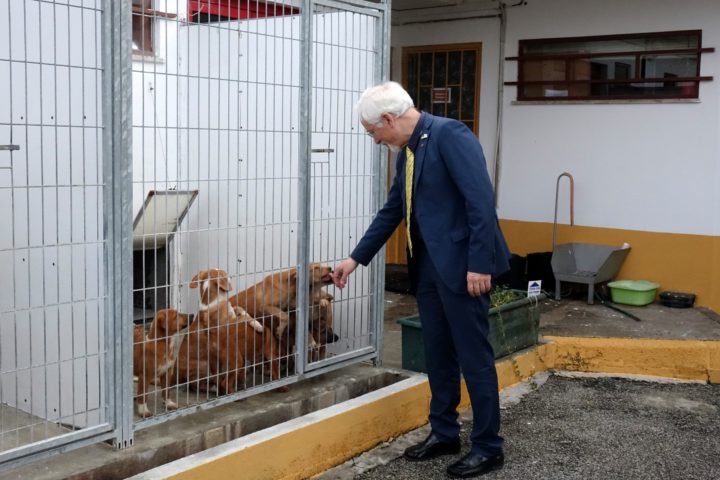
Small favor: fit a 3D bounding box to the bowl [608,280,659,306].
[{"bbox_3d":[2.051,0.401,6.685,0.330,0.150,0.260,6,7,37],"label":"bowl"}]

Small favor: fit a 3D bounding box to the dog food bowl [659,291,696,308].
[{"bbox_3d":[2.309,0.450,6.575,0.230,0.085,0.220,6,7,37],"label":"dog food bowl"}]

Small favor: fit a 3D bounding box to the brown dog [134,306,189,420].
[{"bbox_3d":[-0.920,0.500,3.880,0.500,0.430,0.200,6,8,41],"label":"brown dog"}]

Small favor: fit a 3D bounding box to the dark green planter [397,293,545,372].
[{"bbox_3d":[0.635,0.491,4.924,0.340,0.285,1.100,6,7,37],"label":"dark green planter"}]

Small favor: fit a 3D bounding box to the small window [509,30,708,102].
[{"bbox_3d":[1.845,-1.310,6.857,1.580,0.500,0.100,6,7,37],"label":"small window"}]

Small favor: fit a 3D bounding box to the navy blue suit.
[{"bbox_3d":[0.305,0.170,3.910,0.580,1.420,0.560,-1,6,-15],"label":"navy blue suit"}]

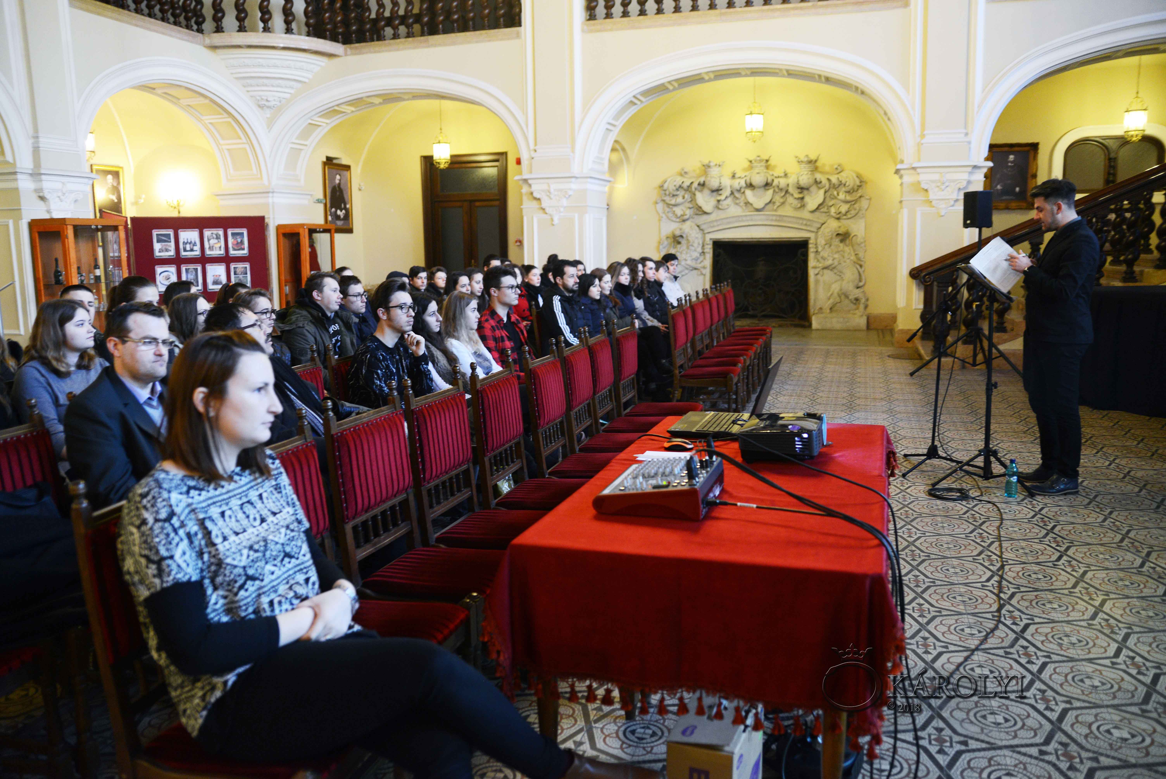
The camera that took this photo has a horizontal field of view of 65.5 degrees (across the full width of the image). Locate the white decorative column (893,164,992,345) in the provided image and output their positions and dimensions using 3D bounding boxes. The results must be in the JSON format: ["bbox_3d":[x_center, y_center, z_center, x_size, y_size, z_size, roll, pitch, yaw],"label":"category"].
[{"bbox_3d":[4.959,-1.843,12.671,1.140,2.480,1.080,2,9,17],"label":"white decorative column"}]

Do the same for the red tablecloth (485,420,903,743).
[{"bbox_3d":[0.464,0.426,2.771,0.970,0.375,1.780,2,9,18],"label":"red tablecloth"}]

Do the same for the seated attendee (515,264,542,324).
[{"bbox_3d":[-0.260,-0.507,8.534,0.750,1.320,0.460,2,9,18],"label":"seated attendee"}]

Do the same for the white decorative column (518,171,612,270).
[{"bbox_3d":[-0.291,-2.053,14.399,1.130,2.560,1.350,1,9,16],"label":"white decorative column"}]

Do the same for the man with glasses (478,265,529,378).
[{"bbox_3d":[-0.218,-0.033,5.216,0.780,1.350,0.500,2,9,18],"label":"man with glasses"}]

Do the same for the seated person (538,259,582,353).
[{"bbox_3d":[0.092,-0.341,7.256,0.800,1.360,0.520,2,9,17],"label":"seated person"}]

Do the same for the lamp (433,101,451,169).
[{"bbox_3d":[-2.559,-4.620,16.396,0.320,1.280,0.320,1,9,16],"label":"lamp"}]

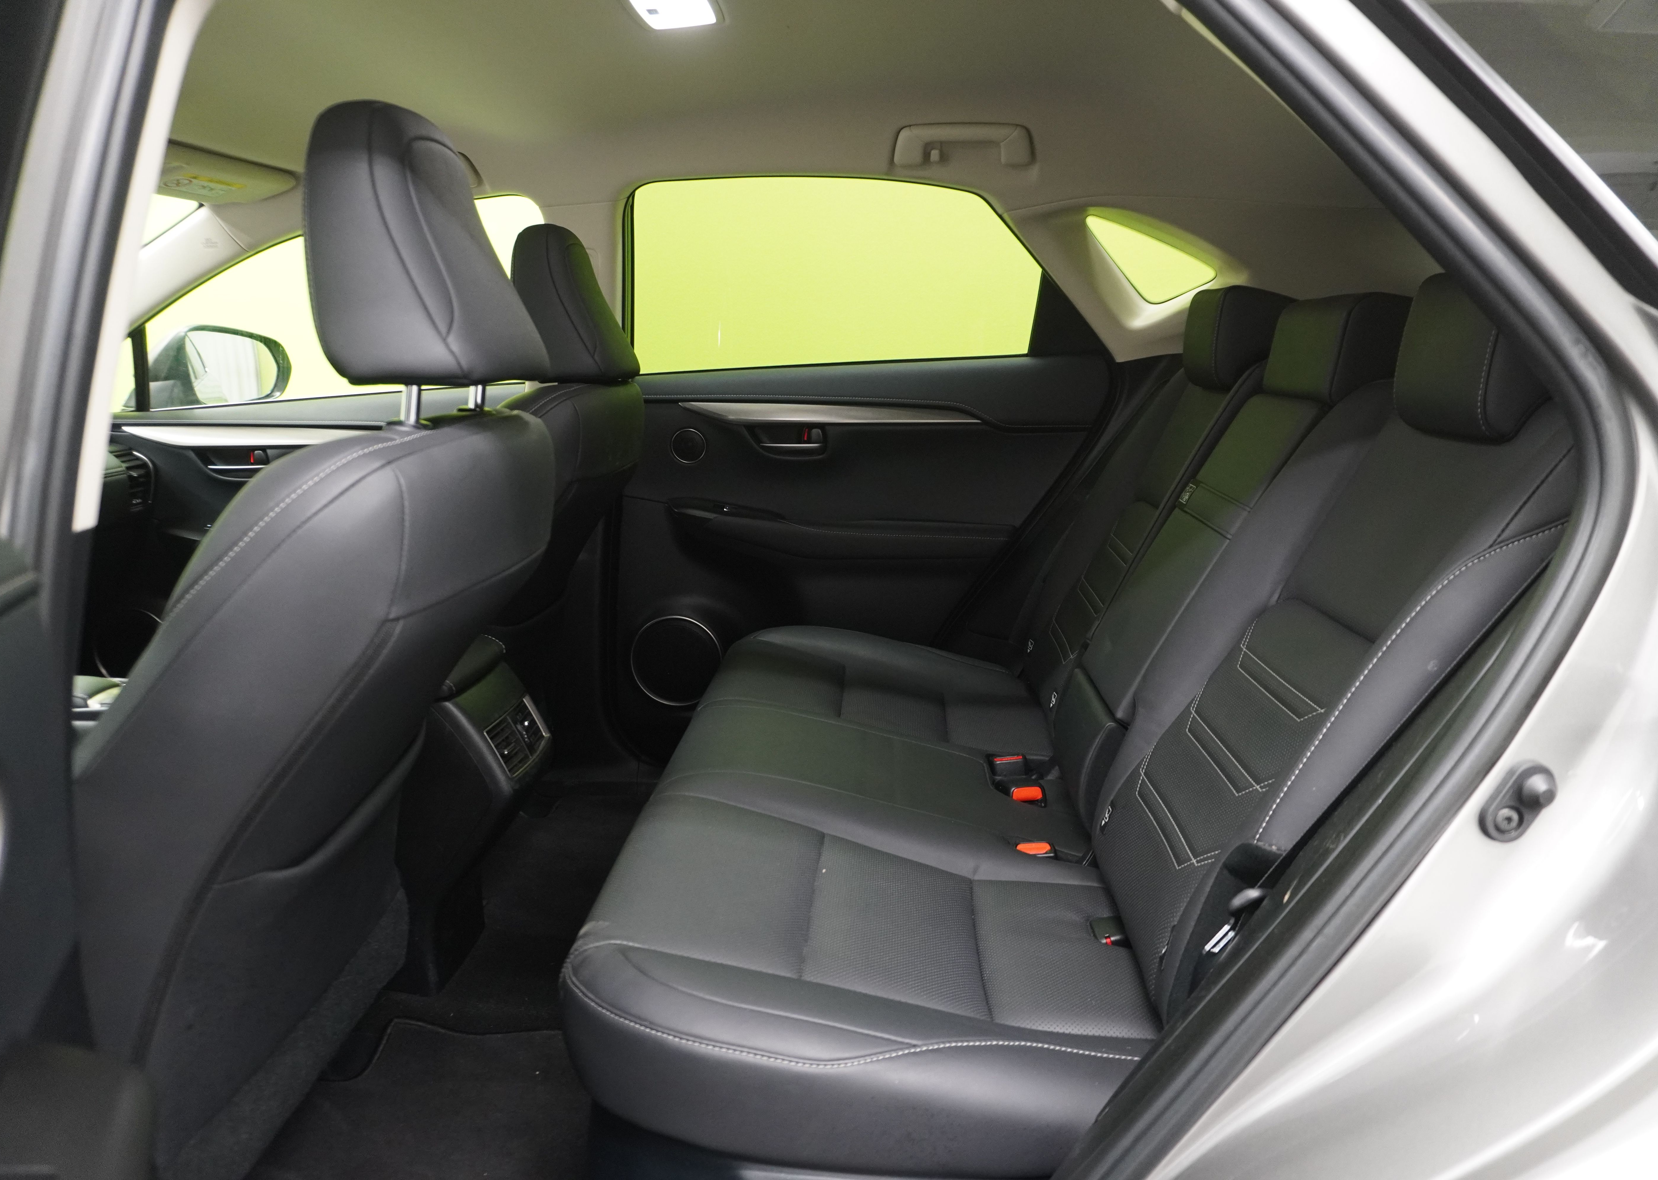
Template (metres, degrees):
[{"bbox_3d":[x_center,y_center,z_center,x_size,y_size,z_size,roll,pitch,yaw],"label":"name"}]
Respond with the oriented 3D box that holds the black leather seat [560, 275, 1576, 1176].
[{"bbox_3d":[0.234,-0.006,1.441,0.900,0.730,1.300,1,12,3],"label":"black leather seat"}]

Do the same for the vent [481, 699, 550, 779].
[{"bbox_3d":[-0.405,0.190,1.515,0.030,0.065,0.148,-27,9,8],"label":"vent"}]

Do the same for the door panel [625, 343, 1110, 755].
[{"bbox_3d":[0.046,-0.045,2.159,0.900,0.750,0.120,1,12,3],"label":"door panel"}]

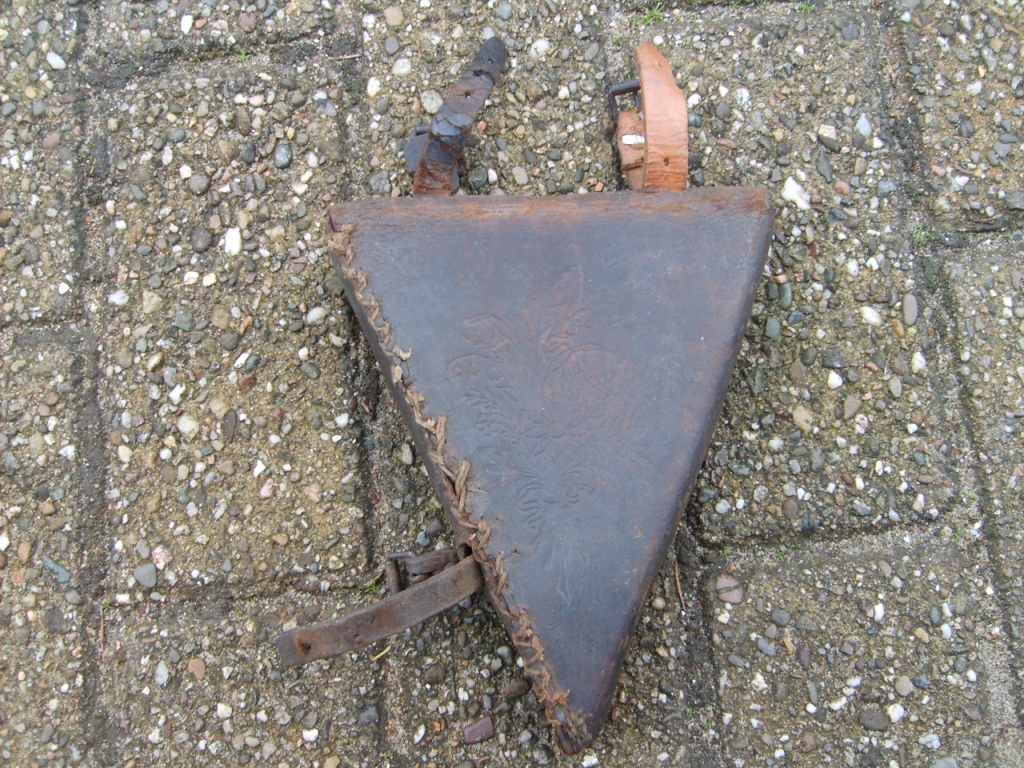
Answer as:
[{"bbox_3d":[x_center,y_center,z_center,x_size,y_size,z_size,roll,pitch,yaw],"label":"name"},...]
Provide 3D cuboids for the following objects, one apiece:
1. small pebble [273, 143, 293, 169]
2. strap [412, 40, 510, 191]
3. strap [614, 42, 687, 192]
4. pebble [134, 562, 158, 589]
[{"bbox_3d":[-0.095,-0.095,0.429,0.008,0.005,0.011,1,79,4],"label":"small pebble"},{"bbox_3d":[-0.021,-0.107,0.417,0.028,0.019,0.073,18,80,7],"label":"strap"},{"bbox_3d":[0.054,-0.104,0.409,0.029,0.023,0.066,-1,79,4],"label":"strap"},{"bbox_3d":[-0.141,0.074,0.399,0.009,0.005,0.009,-5,78,3],"label":"pebble"}]

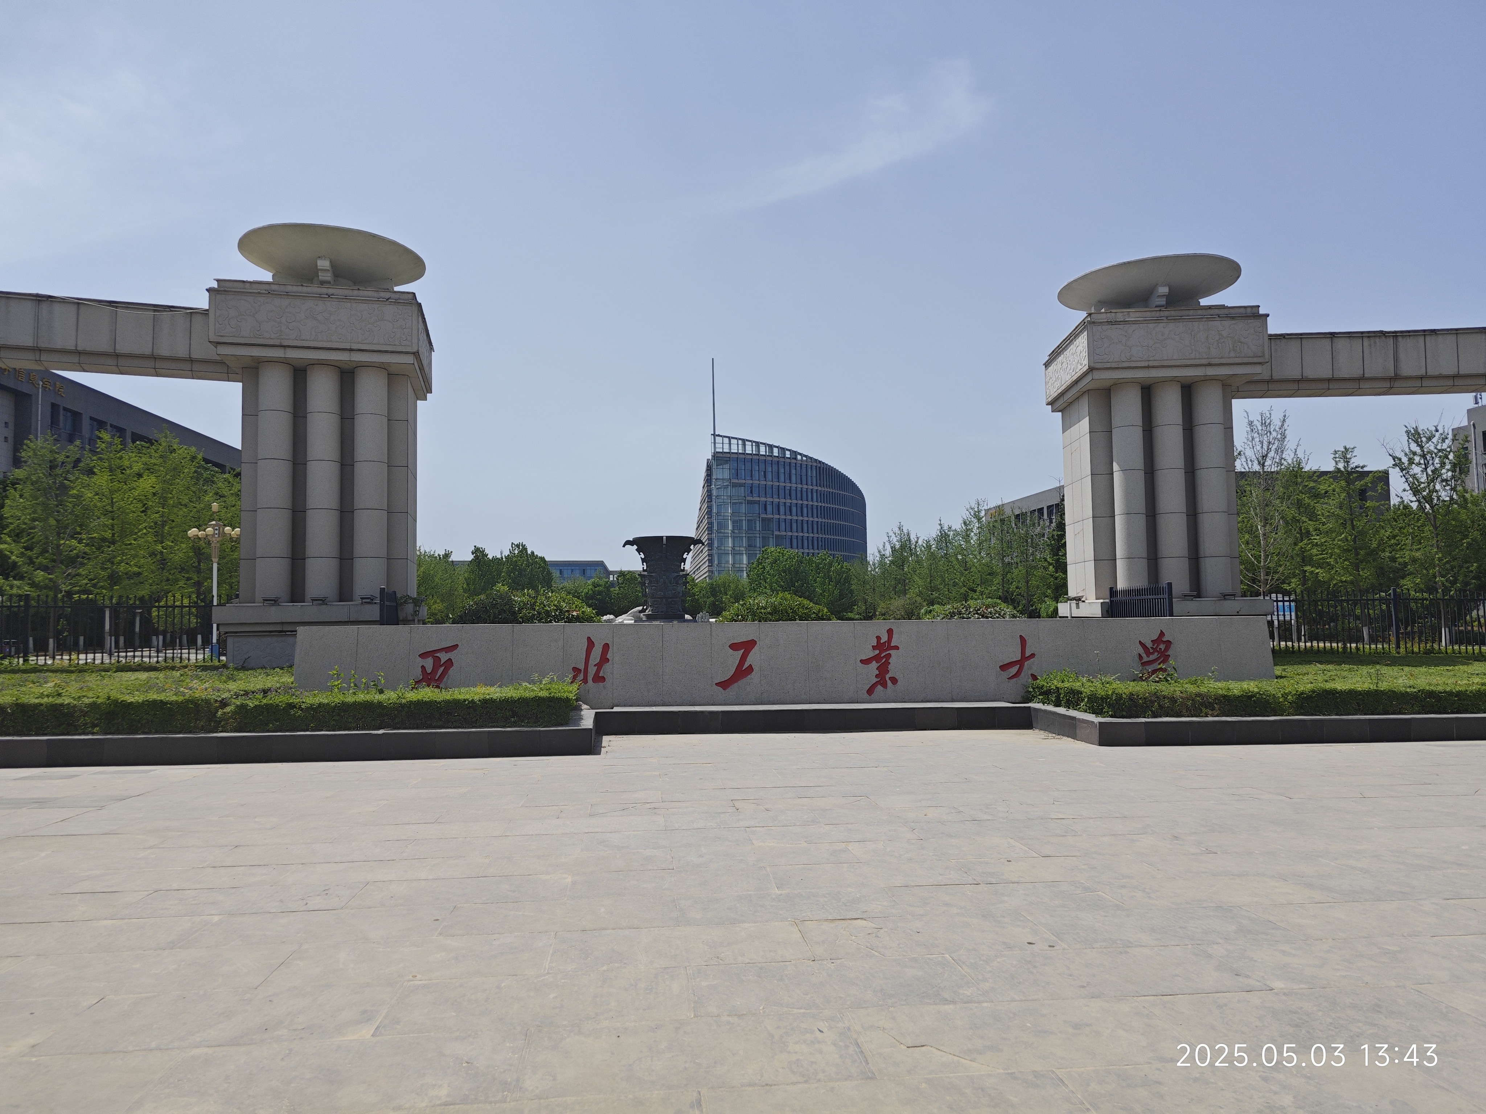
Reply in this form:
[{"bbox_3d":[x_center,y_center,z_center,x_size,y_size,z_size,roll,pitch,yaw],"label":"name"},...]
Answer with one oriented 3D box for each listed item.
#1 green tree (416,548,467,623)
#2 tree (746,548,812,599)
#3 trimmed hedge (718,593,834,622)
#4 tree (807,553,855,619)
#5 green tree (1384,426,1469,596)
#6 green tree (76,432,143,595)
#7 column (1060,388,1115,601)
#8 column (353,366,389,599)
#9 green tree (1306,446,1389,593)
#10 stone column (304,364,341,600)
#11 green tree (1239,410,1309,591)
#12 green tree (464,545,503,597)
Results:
[{"bbox_3d":[-21.025,2.507,67.829,4.300,6.220,4.300,0,-3,-17],"label":"green tree"},{"bbox_3d":[1.926,1.926,52.000,3.600,4.761,3.500,-1,-3,-6],"label":"tree"},{"bbox_3d":[0.868,1.926,25.444,3.000,2.030,2.800,-1,-3,2],"label":"trimmed hedge"},{"bbox_3d":[6.658,2.683,75.000,3.700,6.262,3.700,0,-3,-6],"label":"tree"},{"bbox_3d":[24.689,-1.169,35.500,3.100,7.376,3.100,-1,-3,-6],"label":"green tree"},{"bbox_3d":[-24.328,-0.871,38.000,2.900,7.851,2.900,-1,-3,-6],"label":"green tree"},{"bbox_3d":[9.700,-1.583,27.303,0.780,5.560,2.600,-1,-3,5],"label":"column"},{"bbox_3d":[-7.148,-1.415,18.950,0.630,4.471,0.620,0,-3,-15],"label":"column"},{"bbox_3d":[23.830,-0.492,38.786,3.300,7.790,3.300,-3,-4,32],"label":"green tree"},{"bbox_3d":[-7.786,-1.398,18.304,0.575,4.339,0.575,0,-3,-14],"label":"stone column"},{"bbox_3d":[21.767,-1.316,40.994,3.000,9.957,3.000,0,-3,-6],"label":"green tree"},{"bbox_3d":[-19.349,2.622,73.952,3.500,6.913,3.500,0,-3,-6],"label":"green tree"}]

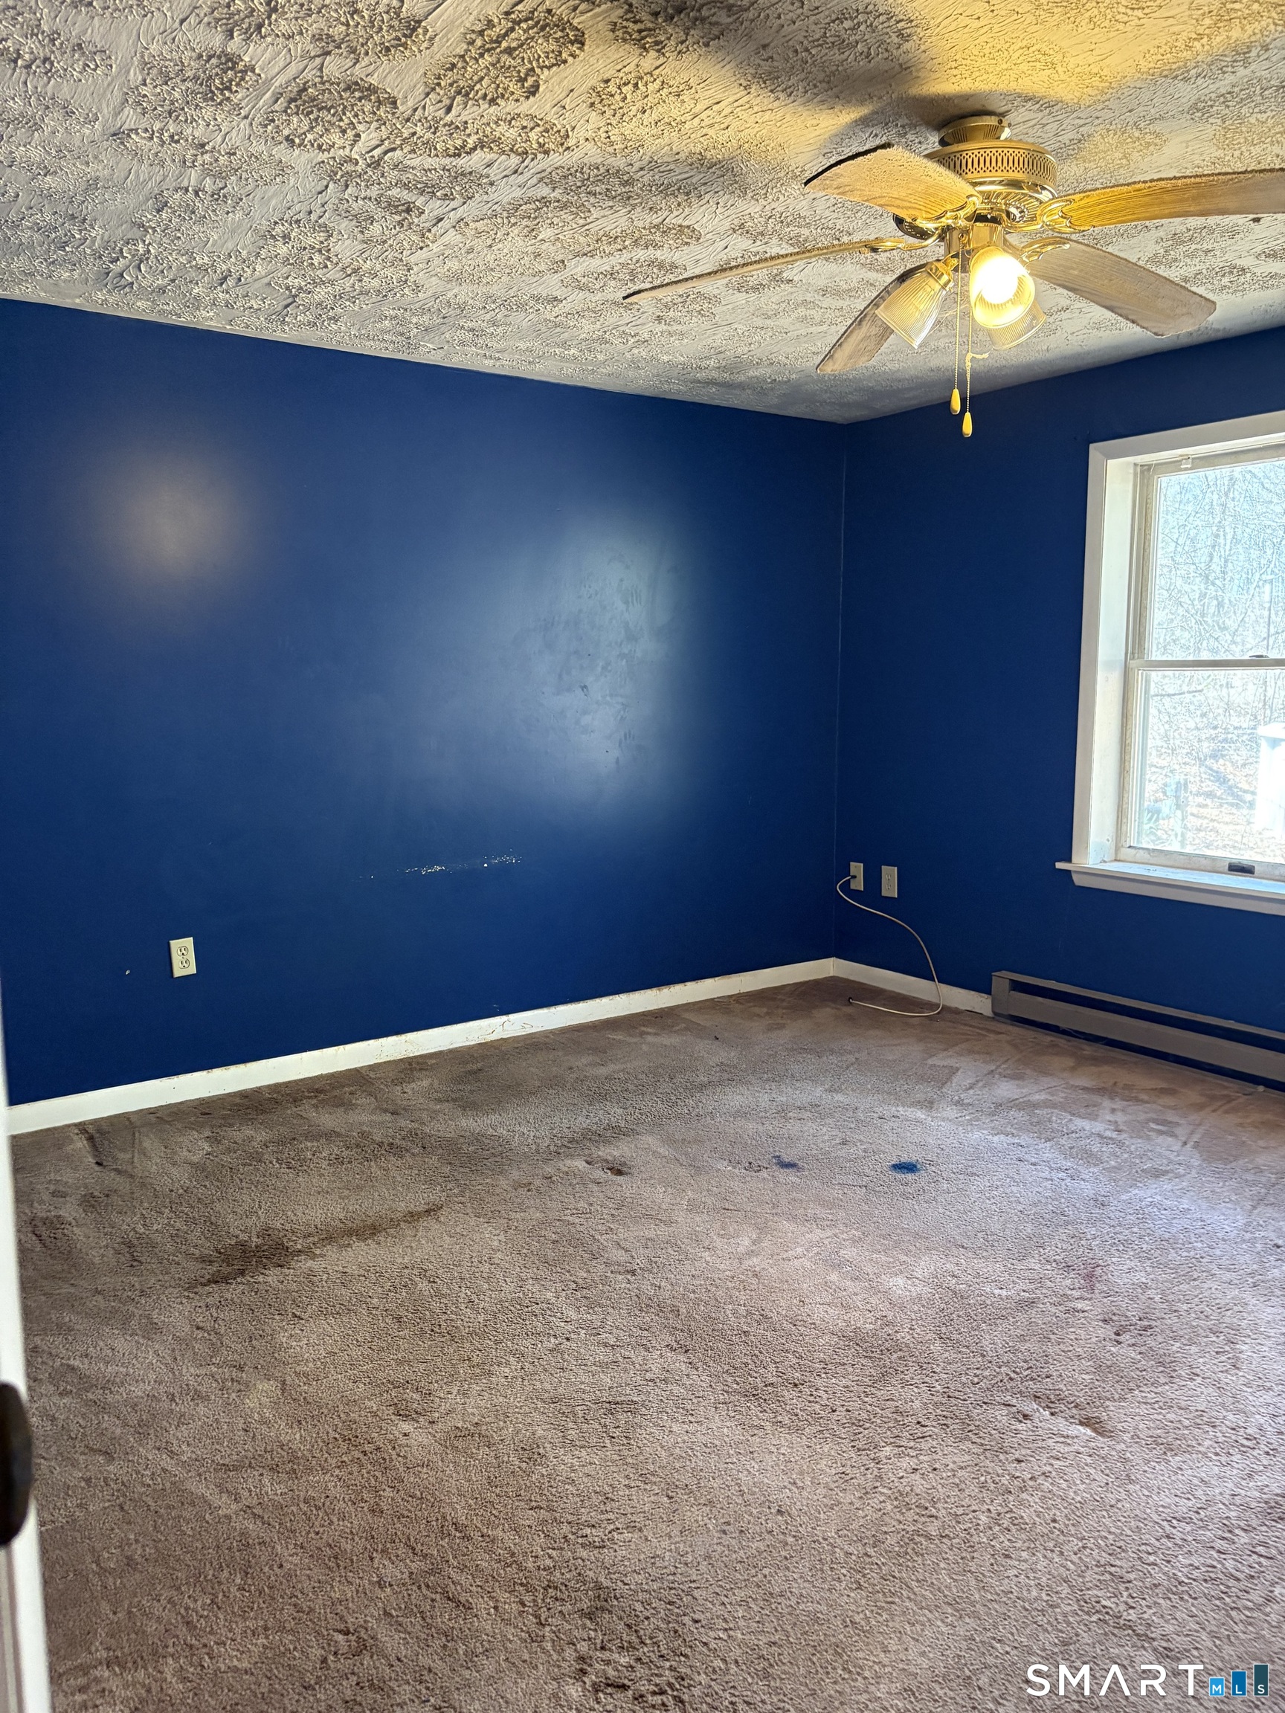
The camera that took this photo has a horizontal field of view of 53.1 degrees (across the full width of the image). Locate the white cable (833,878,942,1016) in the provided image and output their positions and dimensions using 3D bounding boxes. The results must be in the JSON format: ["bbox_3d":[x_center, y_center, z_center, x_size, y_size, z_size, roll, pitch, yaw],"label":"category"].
[{"bbox_3d":[0.958,0.348,5.151,0.250,0.455,0.570,-6,10,-35],"label":"white cable"}]

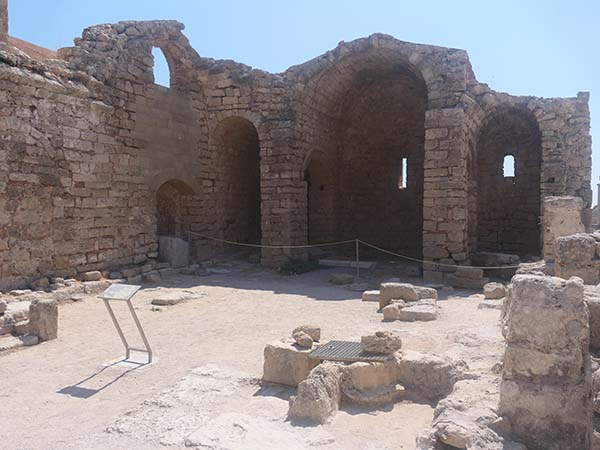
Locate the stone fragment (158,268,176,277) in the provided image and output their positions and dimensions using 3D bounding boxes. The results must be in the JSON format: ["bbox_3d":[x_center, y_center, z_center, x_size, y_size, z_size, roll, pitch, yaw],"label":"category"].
[{"bbox_3d":[-3.355,1.206,11.901,0.400,0.150,0.300,1,2,18],"label":"stone fragment"}]

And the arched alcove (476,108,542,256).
[{"bbox_3d":[4.155,-0.795,9.479,1.270,2.995,1.000,0,3,23],"label":"arched alcove"}]

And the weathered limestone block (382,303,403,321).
[{"bbox_3d":[1.487,1.405,7.596,0.268,0.231,0.242,1,3,15],"label":"weathered limestone block"}]

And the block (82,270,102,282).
[{"bbox_3d":[-4.566,1.141,10.344,0.360,0.190,0.280,1,2,18],"label":"block"}]

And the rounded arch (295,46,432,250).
[{"bbox_3d":[1.793,-1.383,11.208,2.702,4.539,2.400,0,3,23],"label":"rounded arch"}]

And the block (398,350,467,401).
[{"bbox_3d":[1.322,1.510,4.739,0.651,0.309,0.391,1,3,15],"label":"block"}]

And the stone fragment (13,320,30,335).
[{"bbox_3d":[-3.912,1.457,6.616,0.234,0.146,0.199,-1,3,-25],"label":"stone fragment"}]

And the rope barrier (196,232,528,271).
[{"bbox_3d":[0.950,0.816,11.656,8.969,1.000,0.250,1,3,22],"label":"rope barrier"}]

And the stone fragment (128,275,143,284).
[{"bbox_3d":[-3.756,1.227,10.736,0.260,0.190,0.280,1,2,18],"label":"stone fragment"}]

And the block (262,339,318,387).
[{"bbox_3d":[-0.068,1.273,4.390,0.440,0.320,0.350,1,3,25],"label":"block"}]

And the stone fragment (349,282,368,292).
[{"bbox_3d":[1.249,1.330,9.978,0.384,0.142,0.307,1,3,15],"label":"stone fragment"}]

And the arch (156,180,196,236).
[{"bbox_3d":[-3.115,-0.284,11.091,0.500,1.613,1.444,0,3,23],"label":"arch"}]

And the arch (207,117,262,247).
[{"bbox_3d":[-2.015,-1.202,14.149,1.680,3.980,0.900,1,2,18],"label":"arch"}]

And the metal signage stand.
[{"bbox_3d":[-1.868,1.084,5.064,0.345,0.876,0.367,1,2,21],"label":"metal signage stand"}]

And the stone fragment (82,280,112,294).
[{"bbox_3d":[-4.261,1.323,9.857,0.315,0.169,0.485,2,3,29],"label":"stone fragment"}]

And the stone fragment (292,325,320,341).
[{"bbox_3d":[0.075,1.214,5.248,0.272,0.128,0.204,1,3,15],"label":"stone fragment"}]

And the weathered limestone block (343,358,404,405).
[{"bbox_3d":[0.602,1.291,3.958,0.530,0.310,0.300,0,3,8],"label":"weathered limestone block"}]

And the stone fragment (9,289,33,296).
[{"bbox_3d":[-4.633,1.121,7.842,0.360,0.090,0.280,0,3,23],"label":"stone fragment"}]

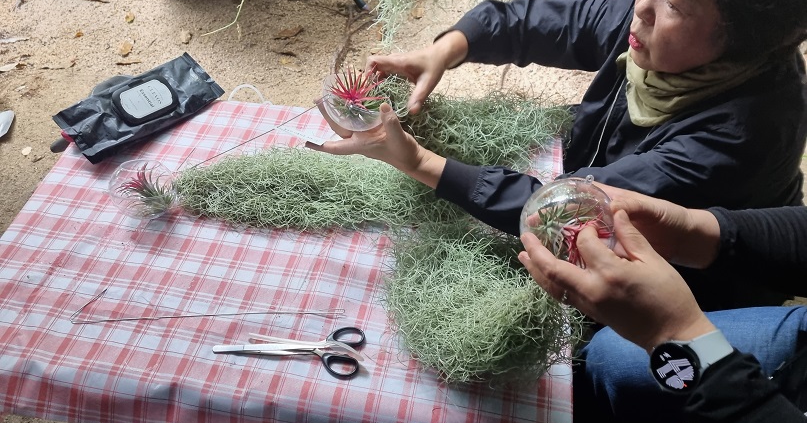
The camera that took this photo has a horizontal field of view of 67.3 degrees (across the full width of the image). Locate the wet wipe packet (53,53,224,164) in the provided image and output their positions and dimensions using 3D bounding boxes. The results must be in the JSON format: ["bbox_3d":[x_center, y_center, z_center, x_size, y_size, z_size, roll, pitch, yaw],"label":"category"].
[{"bbox_3d":[-0.469,-0.191,1.093,0.258,0.045,0.115,-36,83,-27],"label":"wet wipe packet"}]

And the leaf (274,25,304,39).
[{"bbox_3d":[-0.387,-0.608,2.059,0.110,0.020,0.055,-30,55,-27],"label":"leaf"}]

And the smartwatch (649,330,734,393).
[{"bbox_3d":[0.212,0.111,0.453,0.045,0.058,0.042,-13,75,-39],"label":"smartwatch"}]

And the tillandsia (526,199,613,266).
[{"bbox_3d":[0.163,0.021,0.595,0.078,0.058,0.065,1,47,-1],"label":"tillandsia"}]

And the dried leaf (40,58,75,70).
[{"bbox_3d":[-1.081,-0.463,1.894,0.100,0.015,0.035,-13,48,-14],"label":"dried leaf"}]

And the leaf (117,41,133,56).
[{"bbox_3d":[-0.902,-0.527,1.959,0.050,0.020,0.065,5,47,2],"label":"leaf"}]

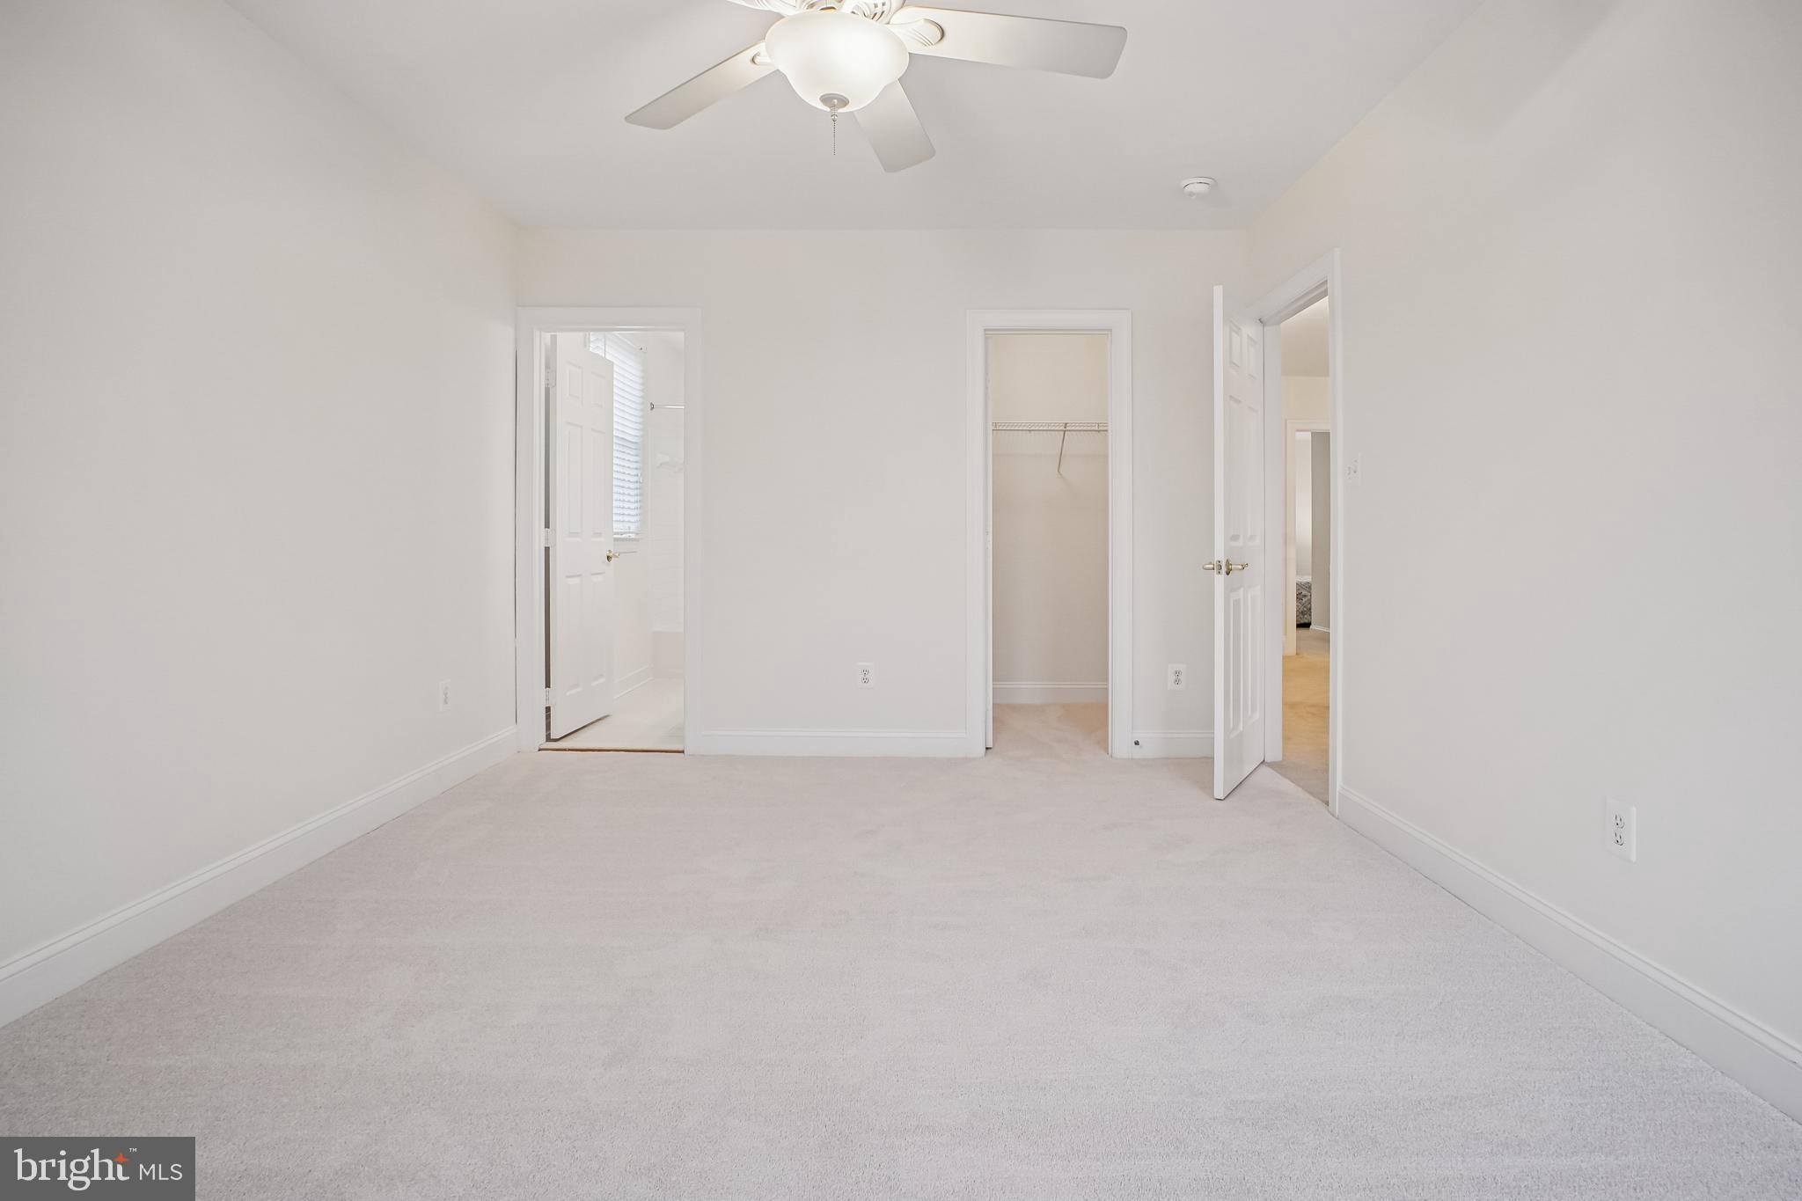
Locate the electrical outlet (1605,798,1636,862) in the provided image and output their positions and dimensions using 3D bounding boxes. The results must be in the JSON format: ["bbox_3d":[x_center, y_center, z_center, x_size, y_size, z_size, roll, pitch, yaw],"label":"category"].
[{"bbox_3d":[1.602,0.509,1.780,0.009,0.122,0.077,0,2,1],"label":"electrical outlet"}]

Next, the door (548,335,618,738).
[{"bbox_3d":[-1.709,-0.328,4.330,0.036,2.030,0.680,0,2,5],"label":"door"}]

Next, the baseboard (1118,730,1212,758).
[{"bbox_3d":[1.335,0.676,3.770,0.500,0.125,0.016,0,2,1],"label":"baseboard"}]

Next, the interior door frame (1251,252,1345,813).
[{"bbox_3d":[1.685,-0.295,3.365,0.130,2.130,0.810,0,2,1],"label":"interior door frame"}]

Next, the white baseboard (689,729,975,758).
[{"bbox_3d":[-0.313,0.677,3.800,1.270,0.125,0.016,0,2,1],"label":"white baseboard"}]

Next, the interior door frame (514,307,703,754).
[{"bbox_3d":[-1.382,-0.333,3.860,0.885,2.125,0.130,0,2,1],"label":"interior door frame"}]

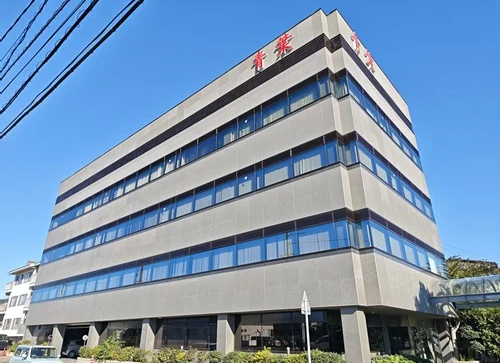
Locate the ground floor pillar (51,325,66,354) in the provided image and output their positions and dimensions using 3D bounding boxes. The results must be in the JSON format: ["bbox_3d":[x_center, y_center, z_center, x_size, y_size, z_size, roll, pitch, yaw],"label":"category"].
[{"bbox_3d":[-16.848,13.949,29.041,0.699,2.515,0.660,-21,-32,37],"label":"ground floor pillar"}]

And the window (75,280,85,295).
[{"bbox_3d":[-14.687,9.271,28.760,1.715,1.105,0.120,-21,-32,37],"label":"window"}]

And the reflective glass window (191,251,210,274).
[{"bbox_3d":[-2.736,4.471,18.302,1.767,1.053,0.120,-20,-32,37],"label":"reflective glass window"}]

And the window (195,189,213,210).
[{"bbox_3d":[-2.871,1.190,21.076,1.778,1.118,0.120,-21,-32,37],"label":"window"}]

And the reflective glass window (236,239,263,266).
[{"bbox_3d":[-0.007,3.396,15.806,1.739,1.105,0.100,-20,-32,37],"label":"reflective glass window"}]

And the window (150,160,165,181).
[{"bbox_3d":[-6.806,-0.659,24.319,1.716,1.116,0.100,-20,-32,37],"label":"window"}]

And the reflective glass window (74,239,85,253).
[{"bbox_3d":[-16.291,6.172,31.803,1.816,1.181,0.120,-21,-32,37],"label":"reflective glass window"}]

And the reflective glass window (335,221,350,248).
[{"bbox_3d":[3.568,2.061,12.762,0.524,1.027,0.100,-21,-32,37],"label":"reflective glass window"}]

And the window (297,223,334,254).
[{"bbox_3d":[2.696,2.388,13.631,1.727,1.105,0.100,-20,-32,37],"label":"window"}]

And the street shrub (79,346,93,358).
[{"bbox_3d":[-10.102,10.501,20.400,0.700,0.680,0.700,-20,-32,37],"label":"street shrub"}]

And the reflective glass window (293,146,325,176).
[{"bbox_3d":[2.685,-0.857,14.987,1.736,1.056,0.100,-21,-32,37],"label":"reflective glass window"}]

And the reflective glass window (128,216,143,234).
[{"bbox_3d":[-8.778,3.393,25.793,1.778,1.143,0.120,-21,-32,37],"label":"reflective glass window"}]

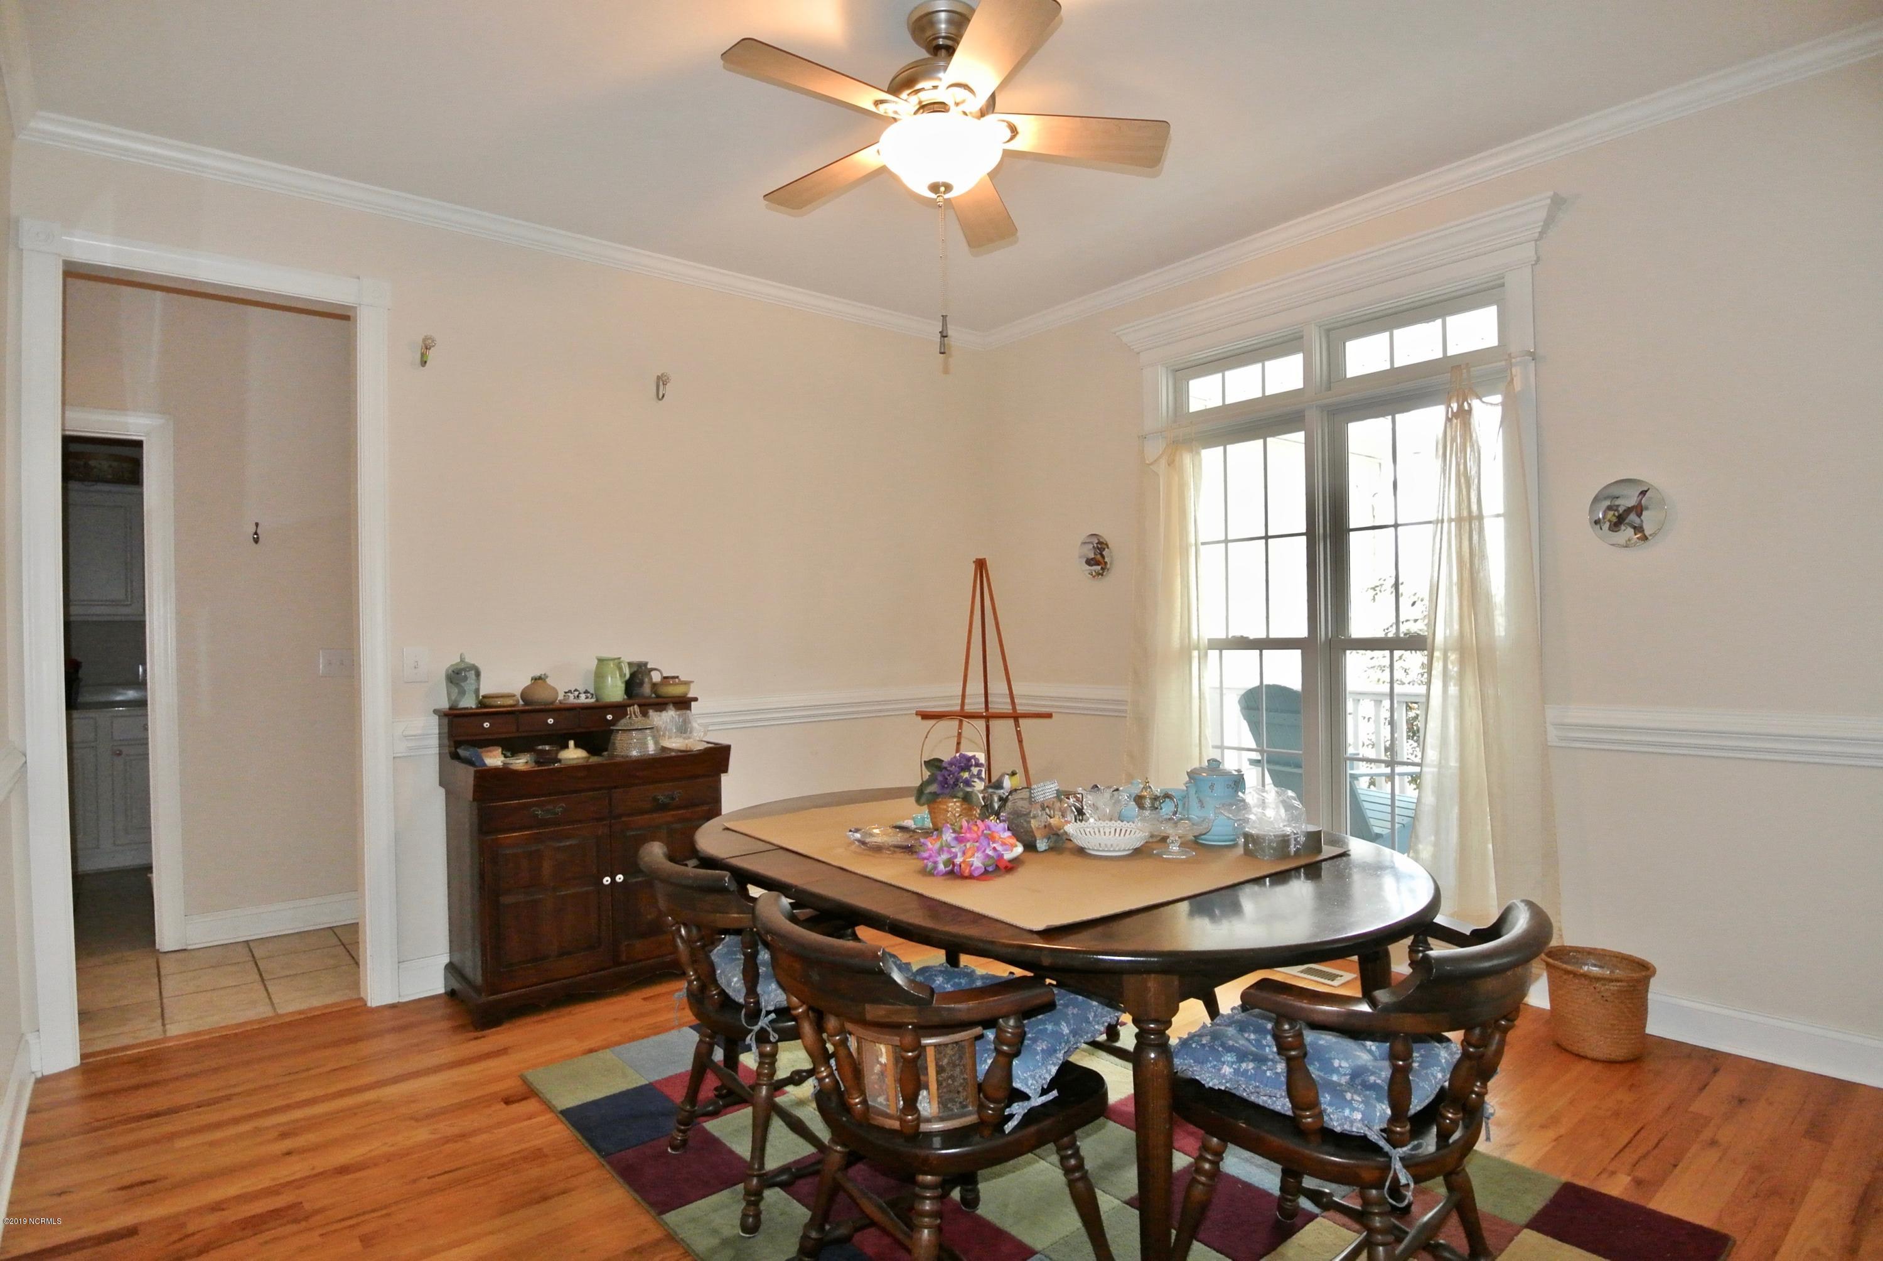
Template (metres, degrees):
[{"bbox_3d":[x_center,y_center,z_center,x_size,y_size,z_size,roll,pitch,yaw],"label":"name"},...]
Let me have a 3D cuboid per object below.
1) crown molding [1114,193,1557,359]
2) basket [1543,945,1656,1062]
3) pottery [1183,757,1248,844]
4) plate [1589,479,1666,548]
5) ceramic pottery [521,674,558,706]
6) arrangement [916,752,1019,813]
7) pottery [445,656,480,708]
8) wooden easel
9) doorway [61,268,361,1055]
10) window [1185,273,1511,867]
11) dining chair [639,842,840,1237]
[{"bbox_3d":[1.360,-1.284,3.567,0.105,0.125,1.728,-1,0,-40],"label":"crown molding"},{"bbox_3d":[1.856,1.053,2.662,0.285,0.250,0.285,-1,0,-40],"label":"basket"},{"bbox_3d":[0.655,0.410,2.256,0.182,0.198,0.125,-1,0,-24],"label":"pottery"},{"bbox_3d":[2.050,-0.350,2.823,0.025,0.212,0.212,-1,0,-40],"label":"plate"},{"bbox_3d":[-1.417,0.210,3.319,0.125,0.105,0.125,-1,0,-40],"label":"ceramic pottery"},{"bbox_3d":[0.056,0.389,2.330,0.230,0.170,0.190,-1,0,0],"label":"arrangement"},{"bbox_3d":[-1.606,0.170,3.161,0.109,0.180,0.109,-1,0,-40],"label":"pottery"},{"bbox_3d":[0.190,0.452,4.120,0.600,1.550,0.620,-1,0,-3],"label":"wooden easel"},{"bbox_3d":[-2.283,0.099,3.014,0.762,2.386,0.140,-1,0,-40],"label":"doorway"},{"bbox_3d":[1.470,-0.105,3.631,0.110,2.121,1.360,-1,0,-40],"label":"window"},{"bbox_3d":[-0.390,0.843,2.116,0.550,0.755,0.600,-1,0,-38],"label":"dining chair"}]

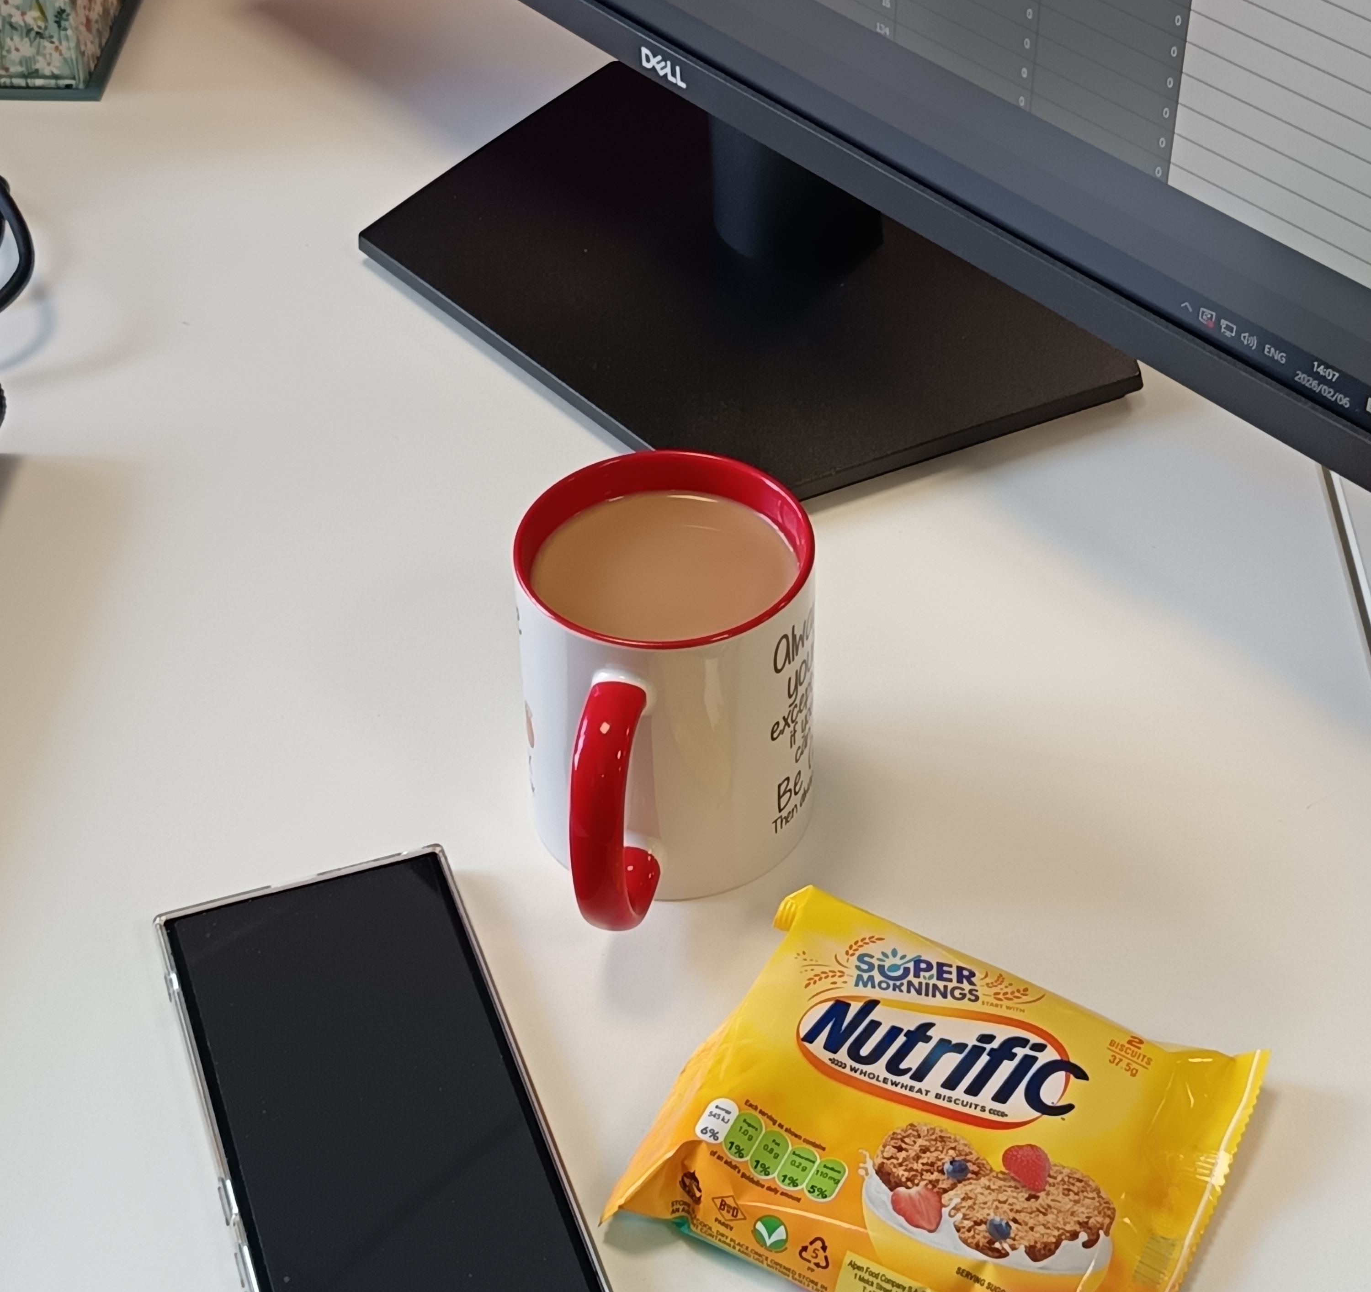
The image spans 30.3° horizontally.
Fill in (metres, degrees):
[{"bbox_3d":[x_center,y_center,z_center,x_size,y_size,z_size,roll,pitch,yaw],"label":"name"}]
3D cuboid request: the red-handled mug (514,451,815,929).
[{"bbox_3d":[-0.009,0.021,0.704,0.083,0.097,0.117,9,44,11],"label":"red-handled mug"}]

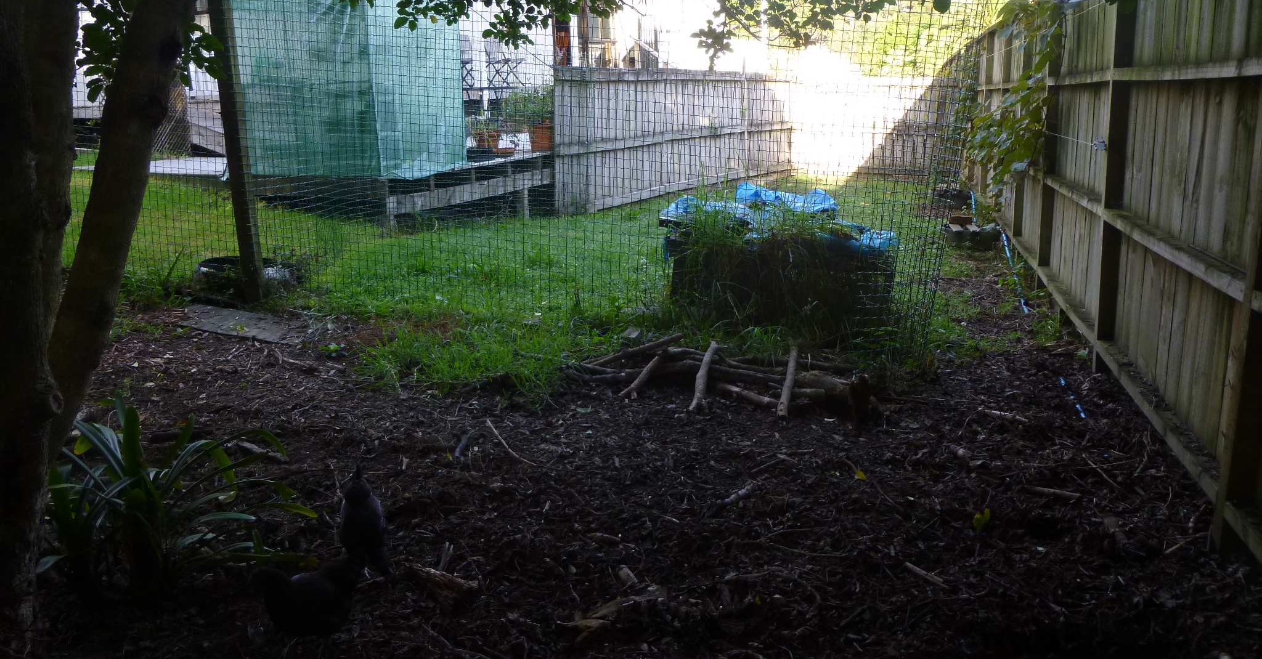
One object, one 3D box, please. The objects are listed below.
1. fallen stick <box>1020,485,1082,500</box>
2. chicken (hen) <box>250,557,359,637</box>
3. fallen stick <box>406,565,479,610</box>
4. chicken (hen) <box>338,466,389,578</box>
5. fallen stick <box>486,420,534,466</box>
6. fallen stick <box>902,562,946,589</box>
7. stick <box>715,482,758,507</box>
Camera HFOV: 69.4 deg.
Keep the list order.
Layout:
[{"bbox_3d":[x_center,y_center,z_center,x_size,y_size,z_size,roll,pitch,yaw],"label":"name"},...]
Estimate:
[{"bbox_3d":[1.292,0.501,2.802,0.166,0.022,0.022,6,15,28],"label":"fallen stick"},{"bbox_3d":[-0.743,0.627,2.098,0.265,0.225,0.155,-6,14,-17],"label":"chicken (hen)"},{"bbox_3d":[-0.487,0.645,2.342,0.233,0.060,0.070,6,16,30],"label":"fallen stick"},{"bbox_3d":[-0.709,0.522,2.476,0.145,0.250,0.290,-6,14,-16],"label":"chicken (hen)"},{"bbox_3d":[-0.462,0.418,3.383,0.043,0.015,0.552,-8,15,-25],"label":"fallen stick"},{"bbox_3d":[0.754,0.631,2.335,0.018,0.018,0.140,-9,15,-29],"label":"fallen stick"},{"bbox_3d":[0.334,0.516,2.855,0.025,0.024,0.219,11,19,43],"label":"stick"}]

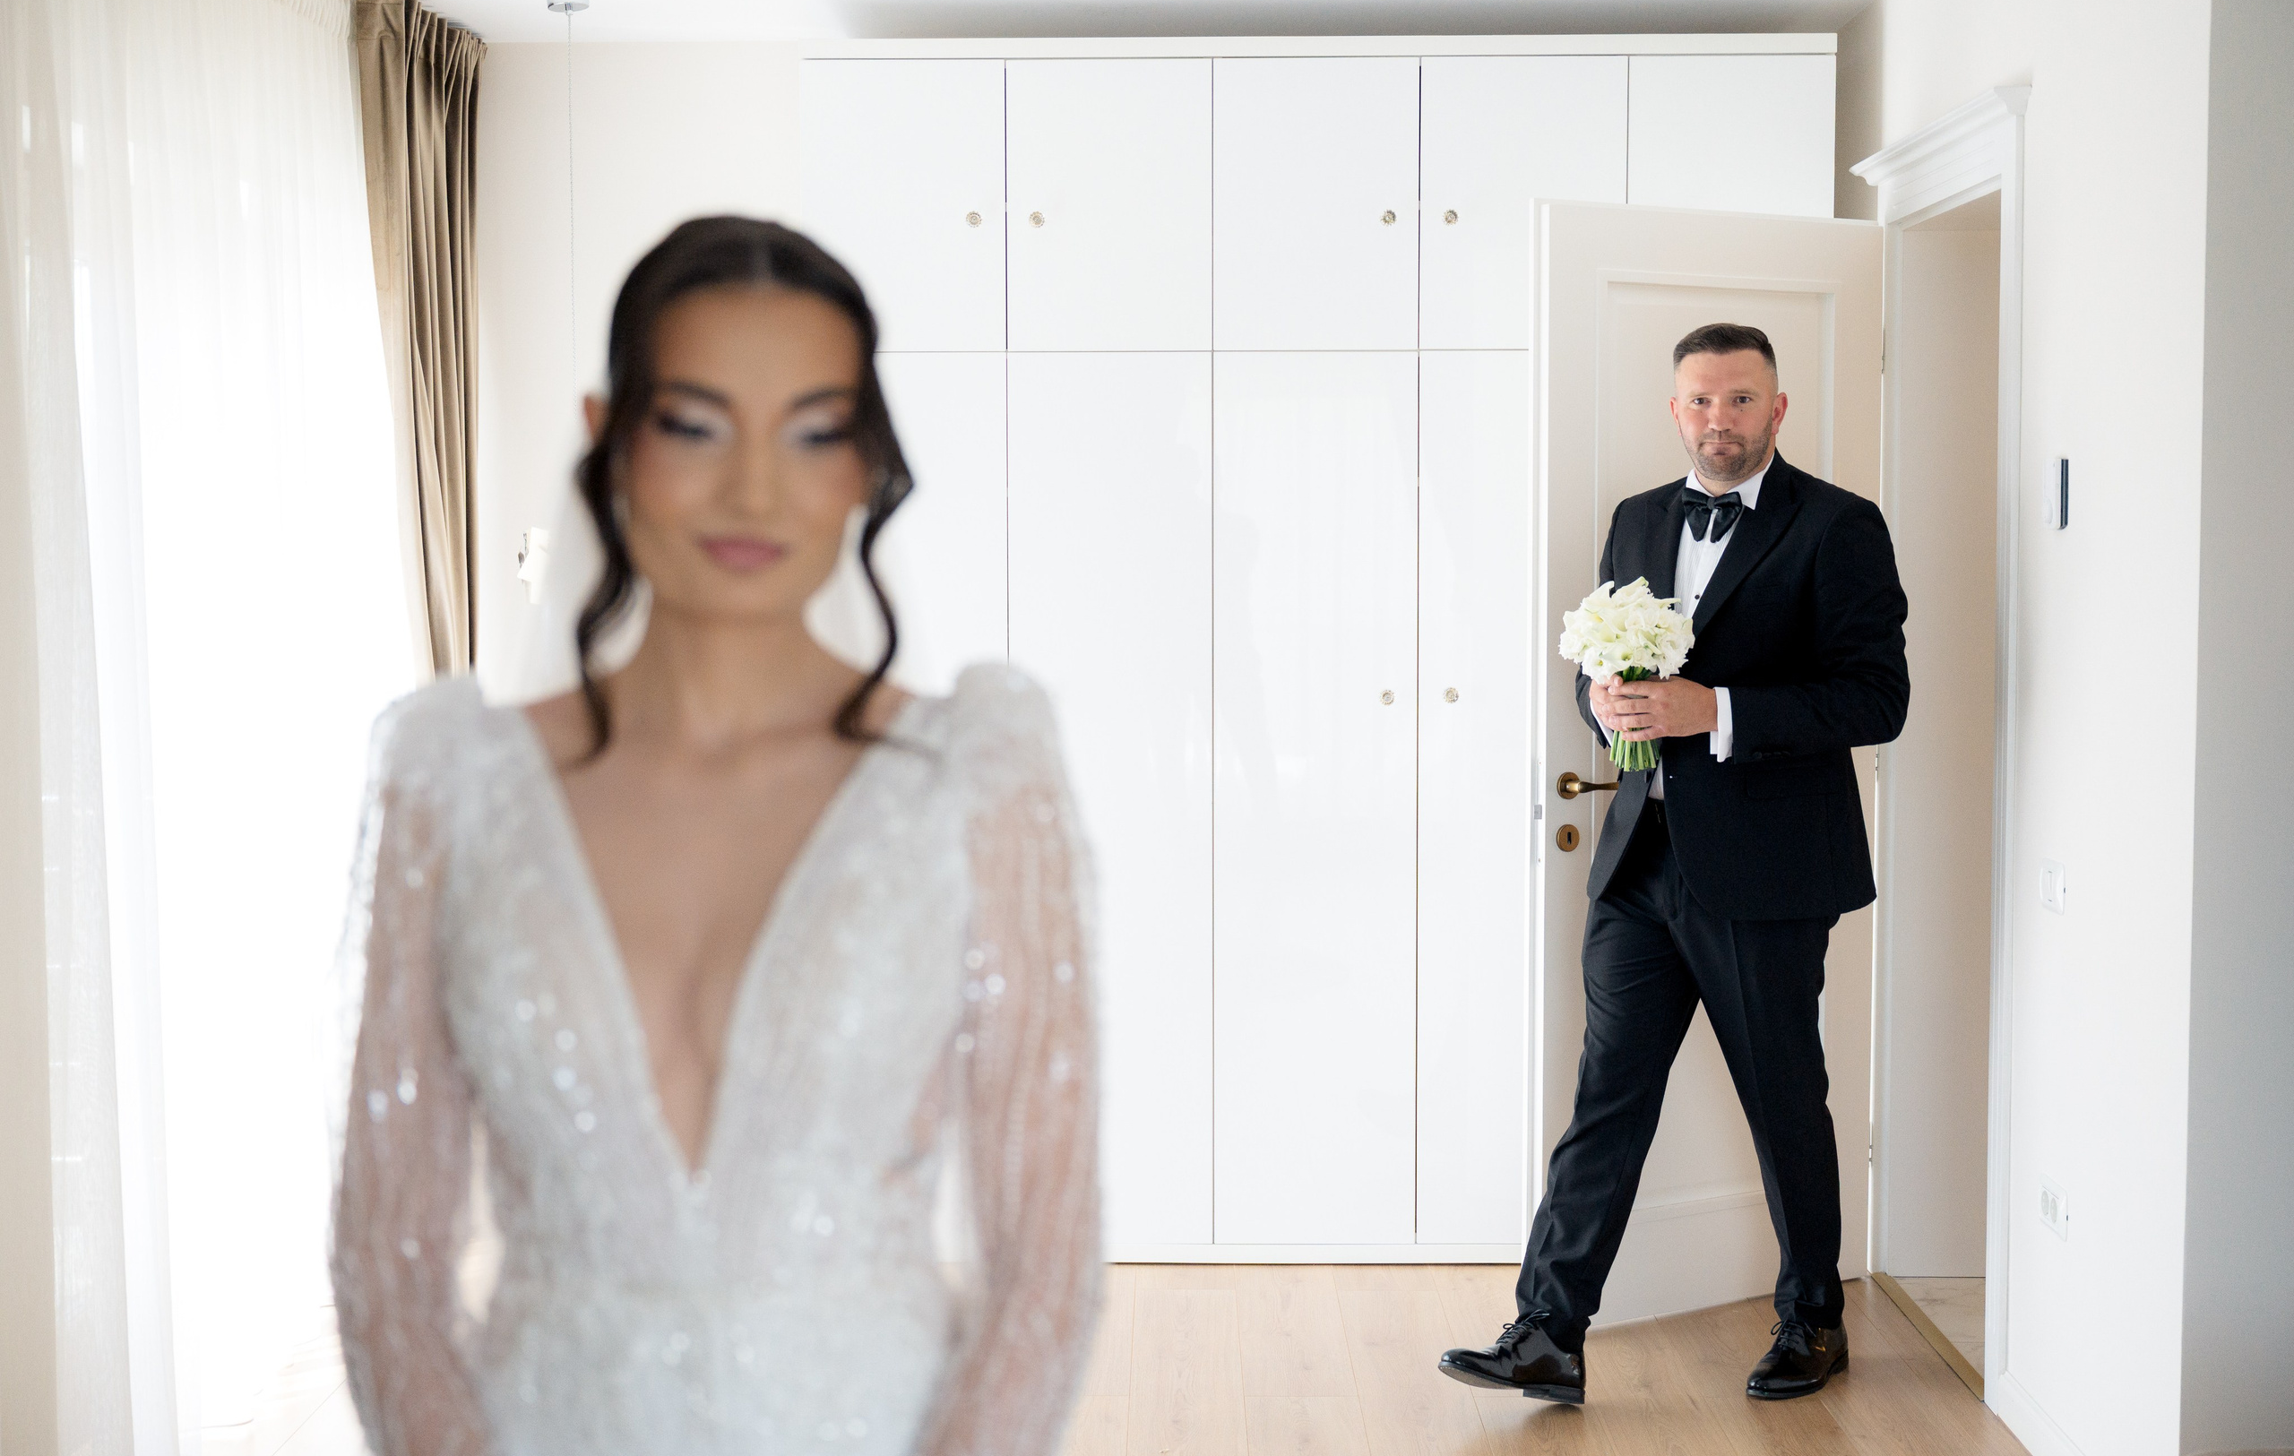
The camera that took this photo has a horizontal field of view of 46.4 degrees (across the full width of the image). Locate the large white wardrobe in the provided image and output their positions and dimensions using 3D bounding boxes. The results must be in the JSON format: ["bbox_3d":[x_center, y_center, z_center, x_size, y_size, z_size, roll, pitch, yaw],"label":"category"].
[{"bbox_3d":[0.333,-0.152,5.506,1.996,2.400,0.560,0,3,1],"label":"large white wardrobe"}]

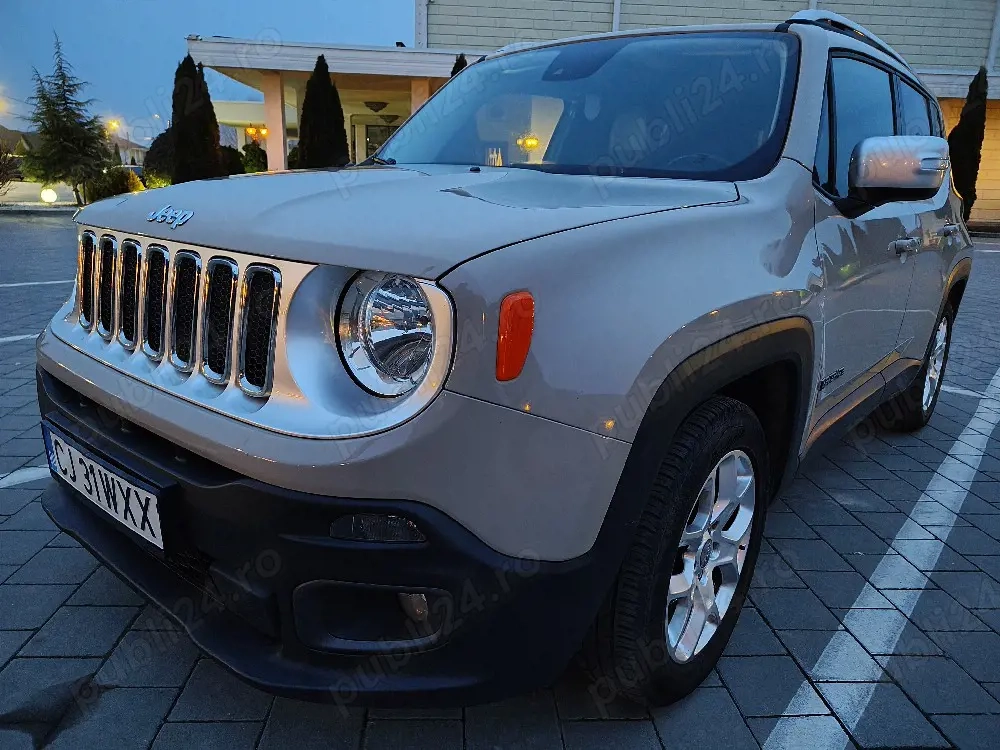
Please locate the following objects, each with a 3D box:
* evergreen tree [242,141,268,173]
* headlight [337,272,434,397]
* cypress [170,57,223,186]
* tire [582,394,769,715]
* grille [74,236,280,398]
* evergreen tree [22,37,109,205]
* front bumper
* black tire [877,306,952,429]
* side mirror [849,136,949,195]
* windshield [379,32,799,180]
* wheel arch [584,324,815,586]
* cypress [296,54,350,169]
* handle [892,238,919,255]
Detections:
[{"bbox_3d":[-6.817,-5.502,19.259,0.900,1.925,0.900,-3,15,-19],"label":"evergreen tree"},{"bbox_3d":[-0.149,-0.067,1.030,0.213,0.203,0.100,13,18,33],"label":"headlight"},{"bbox_3d":[-8.962,-7.094,20.576,1.500,4.460,1.500,-4,16,-22],"label":"cypress"},{"bbox_3d":[0.382,0.365,1.539,0.220,0.680,0.680,14,19,36],"label":"tire"},{"bbox_3d":[-0.651,-0.142,1.335,0.800,0.235,0.085,15,19,38],"label":"grille"},{"bbox_3d":[-13.611,-7.759,21.384,2.500,4.921,2.500,-7,17,-30],"label":"evergreen tree"},{"bbox_3d":[-0.621,0.232,1.485,1.760,0.470,0.420,14,19,38],"label":"front bumper"},{"bbox_3d":[2.014,-0.075,3.401,0.220,0.690,0.690,14,19,38],"label":"black tire"},{"bbox_3d":[1.023,-0.537,1.776,0.215,0.150,0.140,14,19,38],"label":"side mirror"},{"bbox_3d":[0.216,-0.828,2.196,1.420,0.170,0.690,14,64,38],"label":"windshield"},{"bbox_3d":[0.403,0.123,1.390,0.150,0.480,0.920,15,19,38],"label":"wheel arch"},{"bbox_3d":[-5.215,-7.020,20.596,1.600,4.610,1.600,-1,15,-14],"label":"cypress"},{"bbox_3d":[1.255,-0.397,2.145,0.055,0.040,0.210,14,19,38],"label":"handle"}]

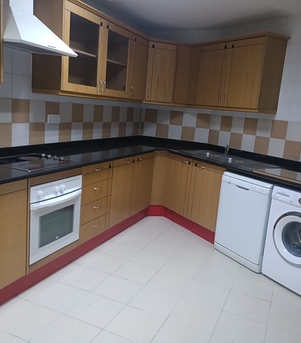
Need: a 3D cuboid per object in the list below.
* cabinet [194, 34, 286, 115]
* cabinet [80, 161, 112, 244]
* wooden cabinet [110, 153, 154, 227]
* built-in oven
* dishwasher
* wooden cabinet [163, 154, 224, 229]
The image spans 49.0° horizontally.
[{"bbox_3d":[1.004,-1.102,3.880,0.320,0.770,1.064,-2,12,-31],"label":"cabinet"},{"bbox_3d":[-0.775,0.247,3.318,0.570,0.732,0.528,9,11,23],"label":"cabinet"},{"bbox_3d":[-0.449,0.138,4.032,0.570,0.732,1.054,9,11,23],"label":"wooden cabinet"},{"bbox_3d":[-0.988,0.334,2.790,0.550,0.606,0.616,9,11,23],"label":"built-in oven"},{"bbox_3d":[1.124,0.456,3.377,0.590,0.836,0.612,-2,12,-31],"label":"dishwasher"},{"bbox_3d":[0.722,0.212,4.114,0.570,0.732,1.036,-2,12,-31],"label":"wooden cabinet"}]

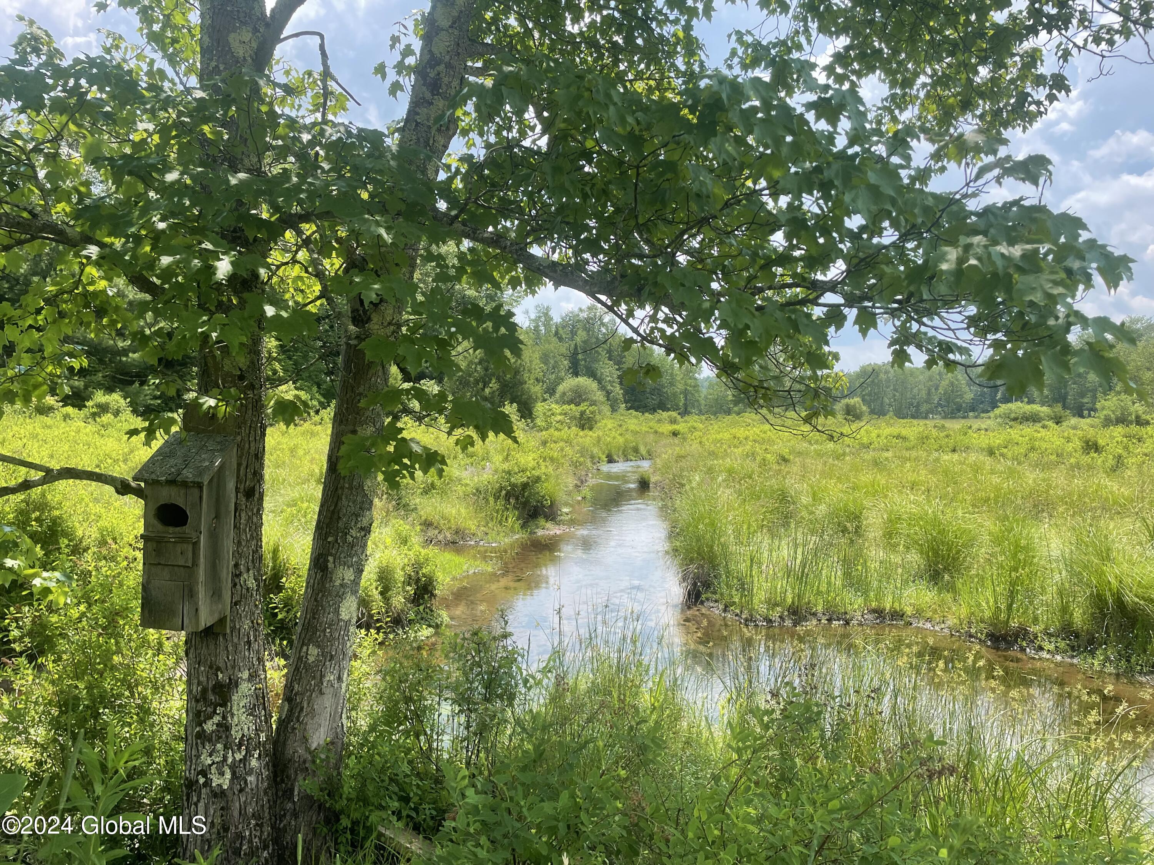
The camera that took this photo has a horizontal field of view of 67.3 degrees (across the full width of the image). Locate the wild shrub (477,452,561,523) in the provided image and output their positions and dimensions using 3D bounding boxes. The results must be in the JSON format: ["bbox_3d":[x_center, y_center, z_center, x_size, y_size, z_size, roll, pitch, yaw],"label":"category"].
[{"bbox_3d":[-1.052,1.011,15.800,1.500,1.250,1.400,0,1,-4],"label":"wild shrub"}]

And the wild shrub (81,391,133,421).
[{"bbox_3d":[-15.174,-0.830,28.000,1.650,1.050,1.500,-1,2,-28],"label":"wild shrub"}]

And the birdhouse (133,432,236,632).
[{"bbox_3d":[-1.430,0.361,3.167,0.241,0.672,0.240,4,4,4],"label":"birdhouse"}]

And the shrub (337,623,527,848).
[{"bbox_3d":[-0.576,1.197,3.450,0.740,0.880,0.680,0,1,-10],"label":"shrub"}]

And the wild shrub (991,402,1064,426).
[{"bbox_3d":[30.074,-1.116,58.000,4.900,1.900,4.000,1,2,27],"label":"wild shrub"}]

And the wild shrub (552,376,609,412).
[{"bbox_3d":[0.218,-2.403,60.000,3.900,3.000,3.700,0,1,0],"label":"wild shrub"}]

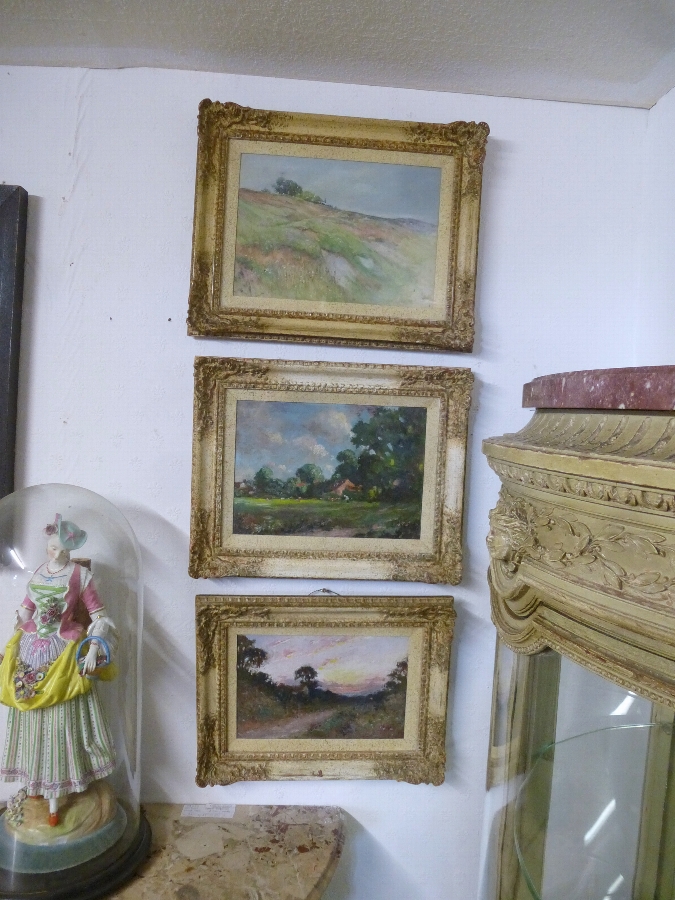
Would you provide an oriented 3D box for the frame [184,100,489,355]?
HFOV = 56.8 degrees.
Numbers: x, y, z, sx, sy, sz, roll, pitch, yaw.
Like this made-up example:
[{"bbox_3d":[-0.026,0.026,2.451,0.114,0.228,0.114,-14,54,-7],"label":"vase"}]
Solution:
[{"bbox_3d":[0.001,-0.375,1.070,0.483,0.382,0.050,3,1,-3],"label":"frame"}]

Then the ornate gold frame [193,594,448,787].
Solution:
[{"bbox_3d":[-0.024,0.427,1.105,0.439,0.329,0.050,1,6,-2],"label":"ornate gold frame"}]

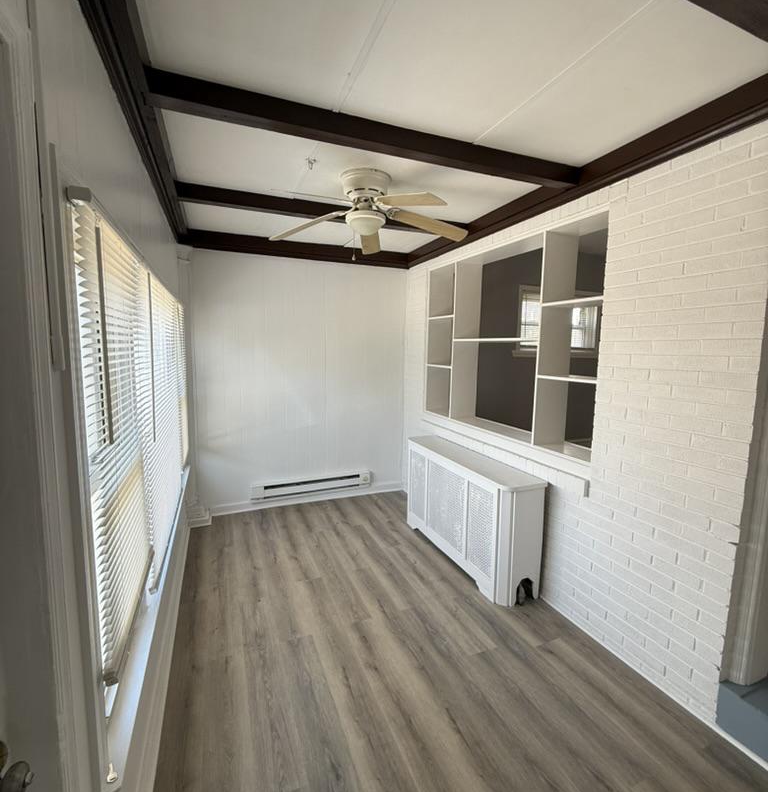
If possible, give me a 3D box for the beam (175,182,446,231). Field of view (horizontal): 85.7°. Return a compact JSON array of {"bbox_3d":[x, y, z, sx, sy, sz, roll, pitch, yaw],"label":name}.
[{"bbox_3d":[-0.318,-1.262,2.887,2.007,0.092,0.089,-2,7,-22],"label":"beam"}]

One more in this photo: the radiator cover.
[{"bbox_3d":[0.589,0.823,3.100,0.320,0.755,1.374,-2,7,-22],"label":"radiator cover"}]

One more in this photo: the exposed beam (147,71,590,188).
[{"bbox_3d":[0.092,-1.138,1.861,2.002,0.092,0.089,-2,7,-22],"label":"exposed beam"}]

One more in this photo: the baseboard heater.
[{"bbox_3d":[-0.692,0.892,4.088,1.177,0.157,0.074,-2,7,-22],"label":"baseboard heater"}]

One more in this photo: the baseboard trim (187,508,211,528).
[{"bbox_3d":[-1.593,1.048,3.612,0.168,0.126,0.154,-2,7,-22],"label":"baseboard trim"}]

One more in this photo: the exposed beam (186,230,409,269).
[{"bbox_3d":[-0.694,-1.347,3.835,2.017,0.151,0.062,-2,7,-22],"label":"exposed beam"}]

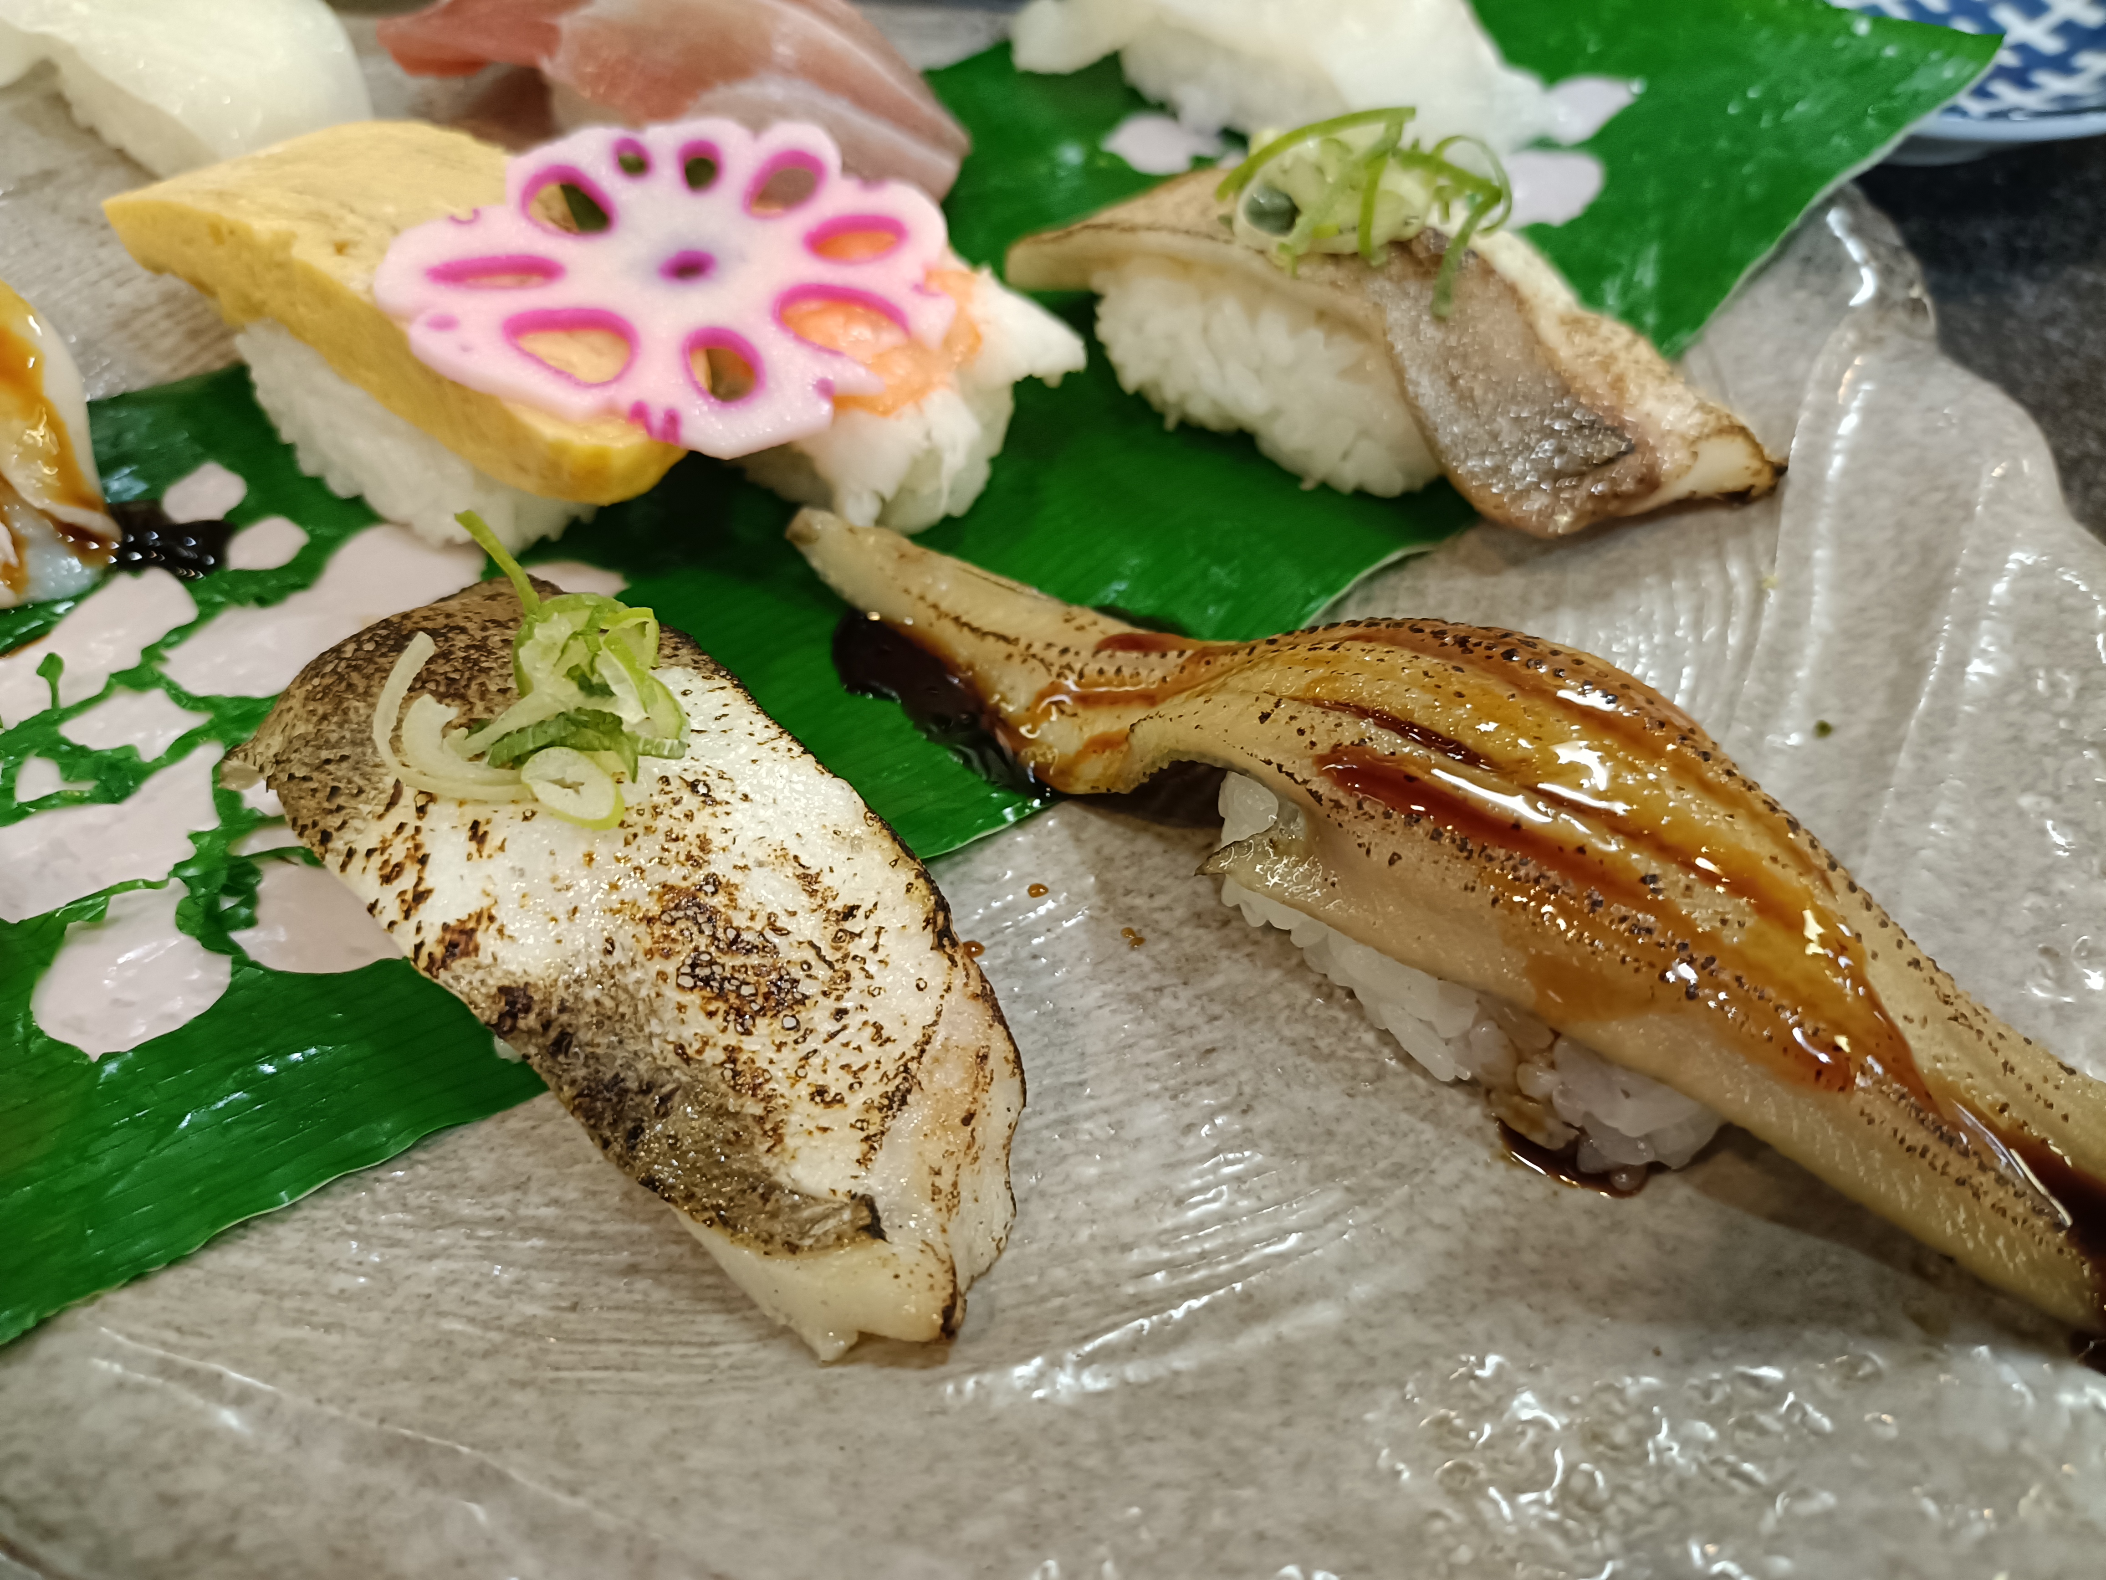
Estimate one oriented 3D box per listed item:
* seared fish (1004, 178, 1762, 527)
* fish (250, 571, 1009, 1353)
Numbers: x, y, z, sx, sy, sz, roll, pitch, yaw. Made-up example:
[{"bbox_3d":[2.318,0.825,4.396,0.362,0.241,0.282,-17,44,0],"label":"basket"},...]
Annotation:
[{"bbox_3d":[0.038,-0.046,0.163,0.081,0.027,0.031,22,52,18],"label":"seared fish"},{"bbox_3d":[-0.031,0.008,0.116,0.033,0.026,0.076,-36,58,-27],"label":"fish"}]

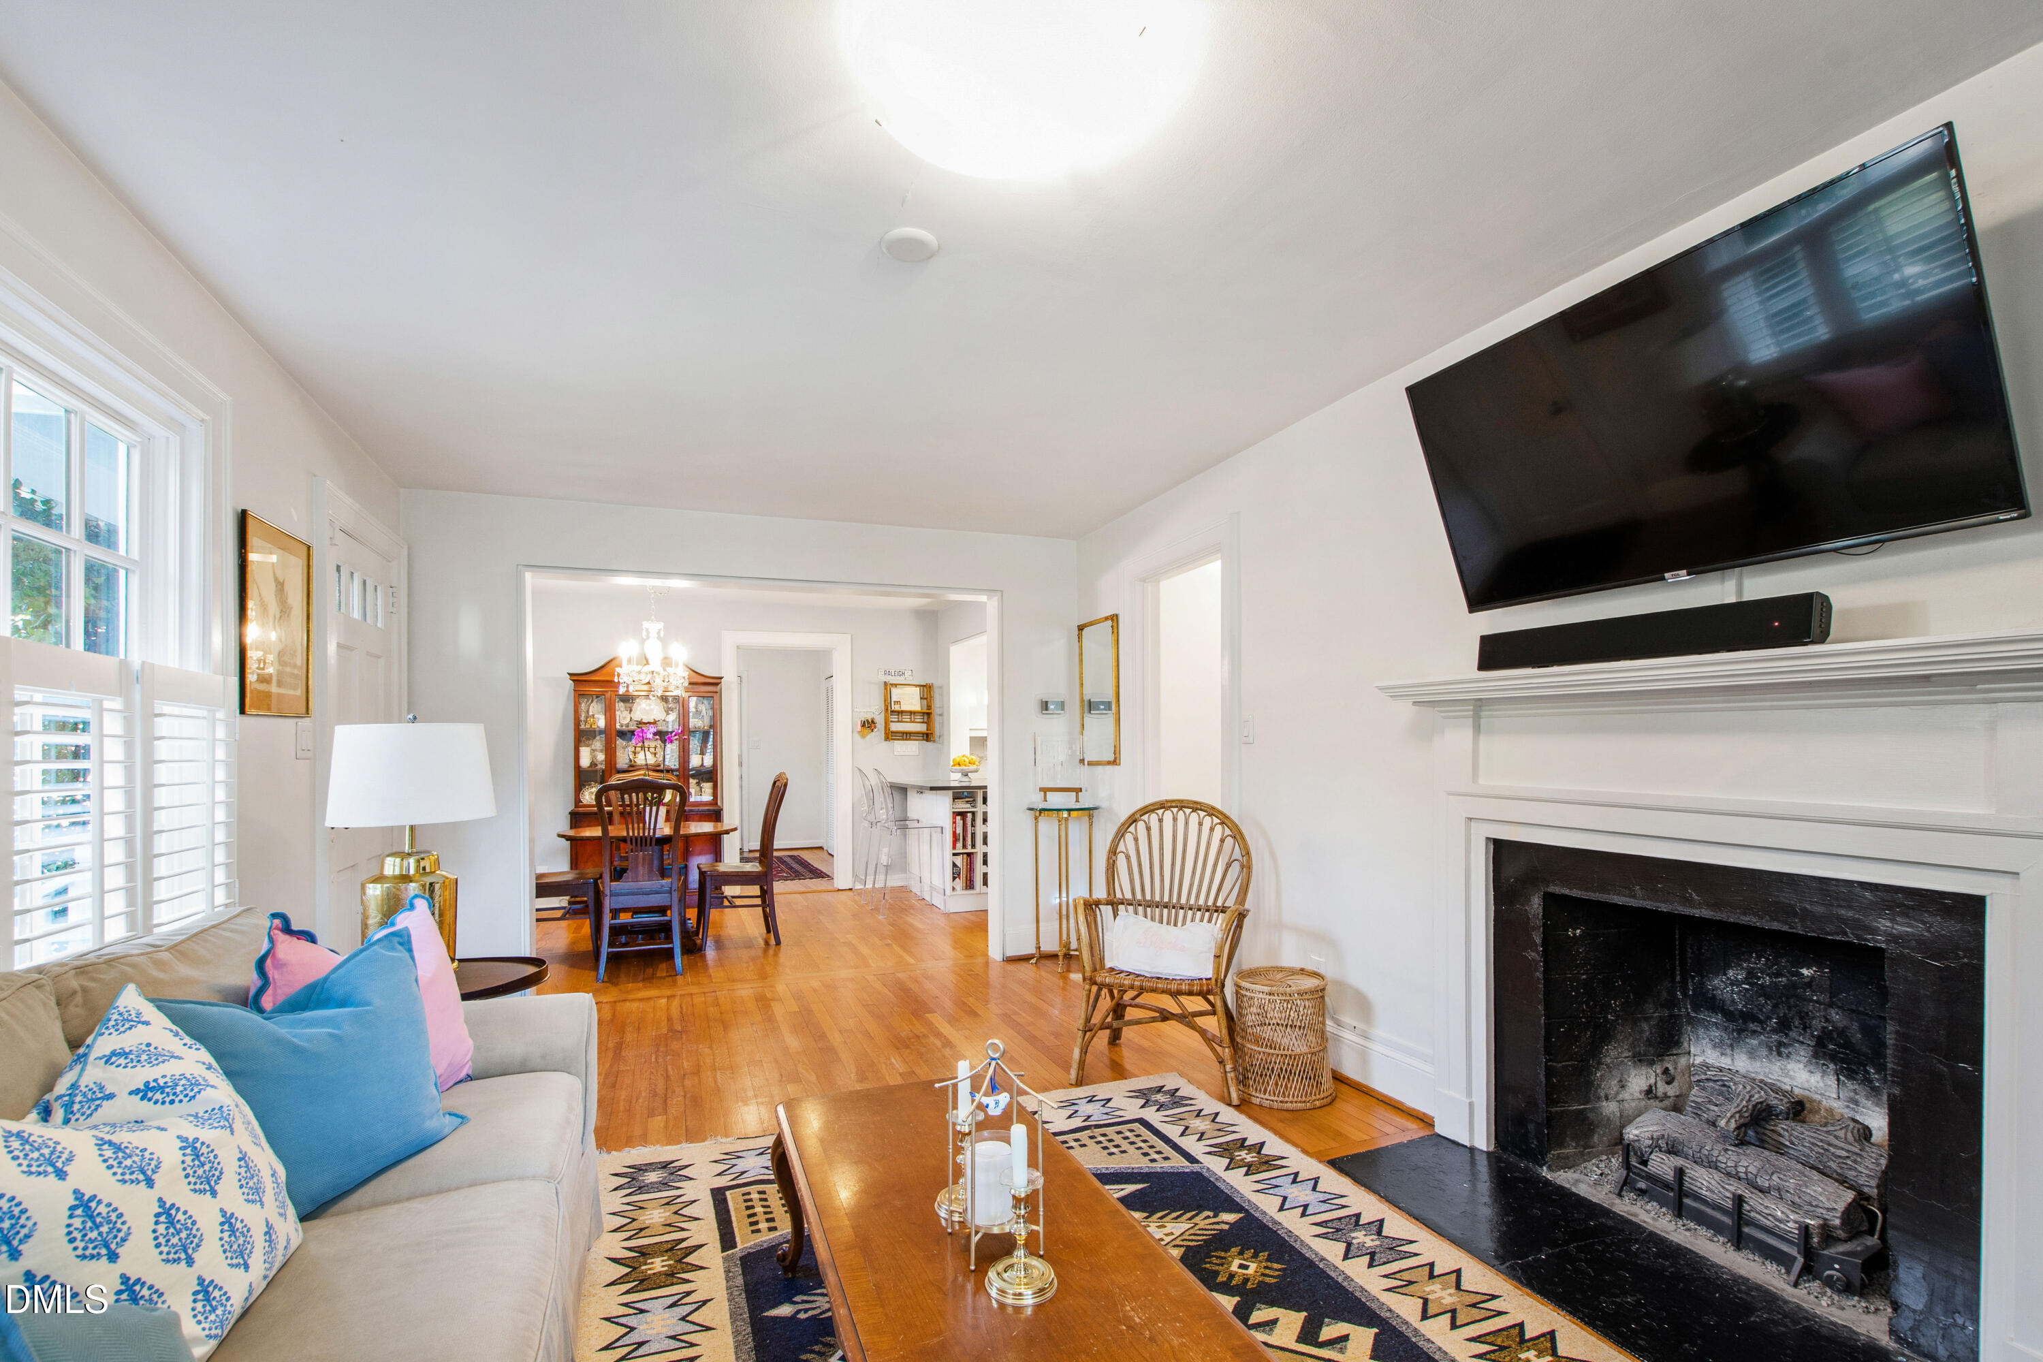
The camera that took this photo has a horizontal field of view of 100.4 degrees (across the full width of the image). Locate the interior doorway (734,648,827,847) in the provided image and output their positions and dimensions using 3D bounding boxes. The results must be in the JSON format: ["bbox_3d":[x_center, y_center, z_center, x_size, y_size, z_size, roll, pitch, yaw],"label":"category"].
[{"bbox_3d":[-1.965,0.720,7.020,0.820,2.020,0.130,1,-3,-22],"label":"interior doorway"}]

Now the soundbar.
[{"bbox_3d":[1.551,-0.111,2.176,0.085,0.108,0.800,1,-3,-23],"label":"soundbar"}]

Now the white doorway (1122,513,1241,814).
[{"bbox_3d":[0.820,0.410,4.200,0.140,2.180,1.020,1,-3,-23],"label":"white doorway"}]

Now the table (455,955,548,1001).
[{"bbox_3d":[-1.600,1.120,2.390,0.470,0.600,0.470,1,-4,-21],"label":"table"}]

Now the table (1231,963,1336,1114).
[{"bbox_3d":[0.944,1.272,3.060,0.350,0.400,0.350,0,-3,0],"label":"table"}]

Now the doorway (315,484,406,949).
[{"bbox_3d":[-2.665,0.410,3.370,0.130,2.150,1.100,1,-3,-23],"label":"doorway"}]

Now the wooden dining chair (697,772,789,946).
[{"bbox_3d":[-1.745,1.106,5.300,0.500,1.030,0.460,1,-3,-22],"label":"wooden dining chair"}]

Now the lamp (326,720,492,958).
[{"bbox_3d":[-1.700,0.475,2.370,0.400,0.710,0.400,1,-4,-21],"label":"lamp"}]

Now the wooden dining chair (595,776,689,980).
[{"bbox_3d":[-2.110,1.075,4.760,0.480,1.030,0.540,1,-4,-21],"label":"wooden dining chair"}]

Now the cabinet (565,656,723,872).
[{"bbox_3d":[-2.800,0.755,6.400,1.060,1.880,0.390,1,-3,-22],"label":"cabinet"}]

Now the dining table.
[{"bbox_3d":[-2.170,1.236,5.030,1.020,0.730,0.860,1,-3,-22],"label":"dining table"}]

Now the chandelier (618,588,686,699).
[{"bbox_3d":[-2.300,-0.240,5.300,0.420,0.710,0.420,1,-4,-21],"label":"chandelier"}]

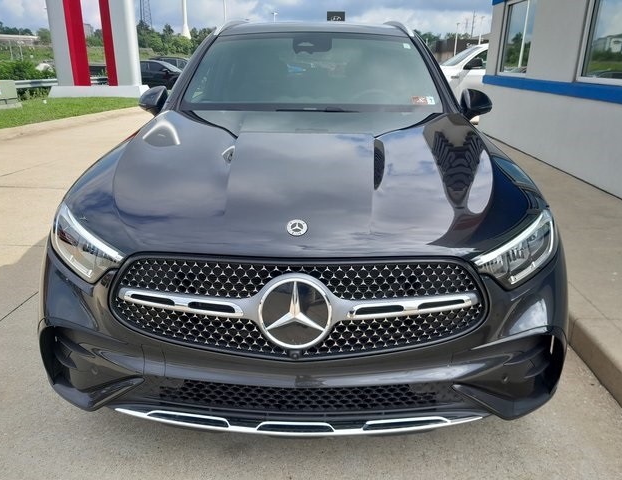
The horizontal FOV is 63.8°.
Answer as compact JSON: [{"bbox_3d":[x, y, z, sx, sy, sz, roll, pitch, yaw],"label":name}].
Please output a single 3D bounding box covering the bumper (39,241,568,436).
[{"bbox_3d":[-0.040,0.284,1.616,1.820,0.560,0.420,1,20,2],"label":"bumper"}]

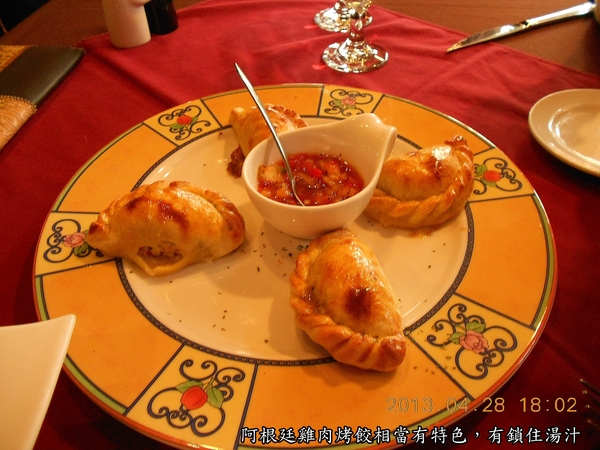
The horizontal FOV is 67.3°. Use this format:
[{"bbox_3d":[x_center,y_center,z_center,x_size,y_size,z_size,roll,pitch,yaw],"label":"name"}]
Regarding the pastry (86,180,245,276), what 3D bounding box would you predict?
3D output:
[{"bbox_3d":[-0.079,-0.003,0.256,0.091,0.039,0.051,-3,45,-1],"label":"pastry"}]

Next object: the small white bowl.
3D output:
[{"bbox_3d":[0.011,-0.028,0.270,0.089,0.052,0.079,-22,48,-20],"label":"small white bowl"}]

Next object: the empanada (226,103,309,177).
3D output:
[{"bbox_3d":[-0.025,-0.066,0.322,0.054,0.035,0.081,-16,46,-14],"label":"empanada"}]

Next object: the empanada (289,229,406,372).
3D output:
[{"bbox_3d":[0.023,0.029,0.224,0.051,0.035,0.082,-14,46,-12],"label":"empanada"}]

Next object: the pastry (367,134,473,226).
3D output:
[{"bbox_3d":[0.078,-0.035,0.286,0.084,0.036,0.053,-32,52,-27],"label":"pastry"}]

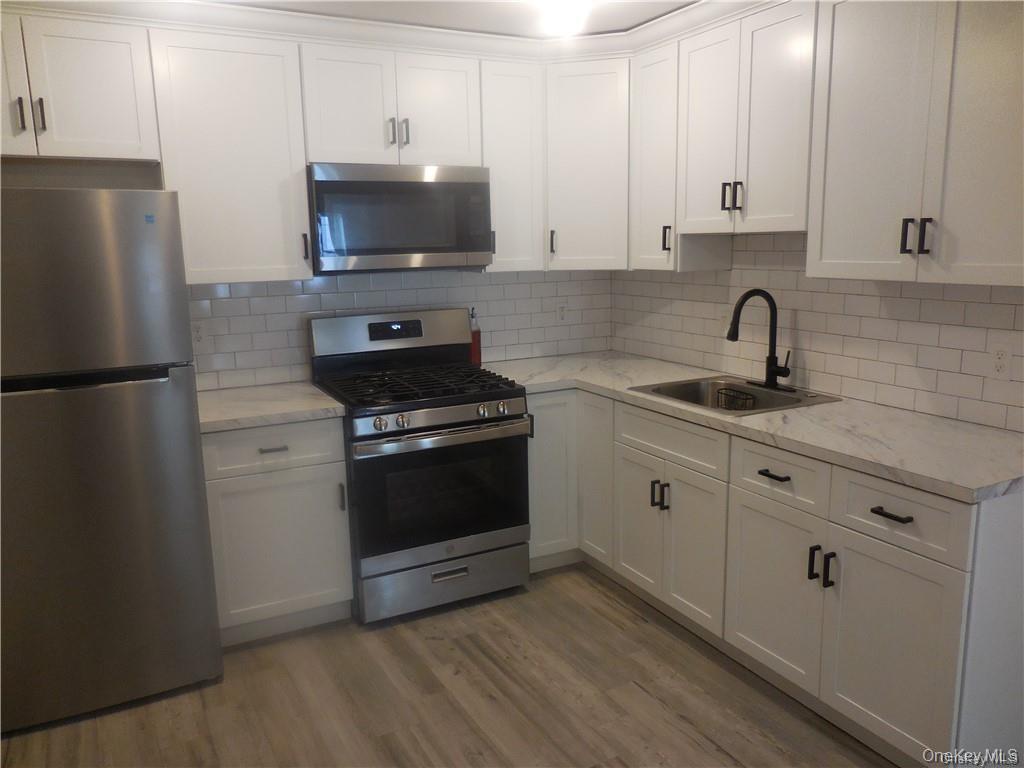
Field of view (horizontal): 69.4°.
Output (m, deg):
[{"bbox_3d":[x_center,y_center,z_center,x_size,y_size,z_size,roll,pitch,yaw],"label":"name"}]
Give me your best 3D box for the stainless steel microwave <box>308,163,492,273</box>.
[{"bbox_3d":[-0.521,-0.723,3.254,0.758,0.414,0.401,-7,12,-27],"label":"stainless steel microwave"}]

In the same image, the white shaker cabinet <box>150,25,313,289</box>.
[{"bbox_3d":[-1.116,-0.865,2.954,0.528,0.911,0.336,-7,12,-27],"label":"white shaker cabinet"}]

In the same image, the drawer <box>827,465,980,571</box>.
[{"bbox_3d":[1.240,0.325,2.088,0.515,0.170,0.410,-7,12,-27],"label":"drawer"}]

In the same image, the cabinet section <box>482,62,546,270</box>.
[{"bbox_3d":[-0.059,-0.984,3.473,0.319,0.904,0.328,-7,12,-27],"label":"cabinet section"}]

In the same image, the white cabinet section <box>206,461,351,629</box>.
[{"bbox_3d":[-1.006,0.566,3.073,0.511,0.574,0.584,-7,12,-27],"label":"white cabinet section"}]

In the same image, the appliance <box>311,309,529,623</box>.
[{"bbox_3d":[-0.411,0.312,3.301,0.758,1.210,0.676,-7,12,-27],"label":"appliance"}]

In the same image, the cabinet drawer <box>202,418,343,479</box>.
[{"bbox_3d":[-0.990,0.206,2.979,0.506,0.170,0.515,-7,12,-27],"label":"cabinet drawer"}]

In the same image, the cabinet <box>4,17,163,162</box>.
[{"bbox_3d":[-1.692,-1.026,2.623,0.760,0.451,0.336,-7,12,-27],"label":"cabinet"}]

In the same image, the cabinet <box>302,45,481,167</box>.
[{"bbox_3d":[-0.544,-1.161,3.202,0.770,0.445,0.336,-7,12,-27],"label":"cabinet"}]

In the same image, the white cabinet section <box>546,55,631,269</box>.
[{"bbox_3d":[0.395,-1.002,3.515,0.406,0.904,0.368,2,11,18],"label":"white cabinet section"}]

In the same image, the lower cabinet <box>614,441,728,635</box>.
[{"bbox_3d":[0.849,0.544,3.013,0.603,0.583,0.681,-7,12,-27],"label":"lower cabinet"}]

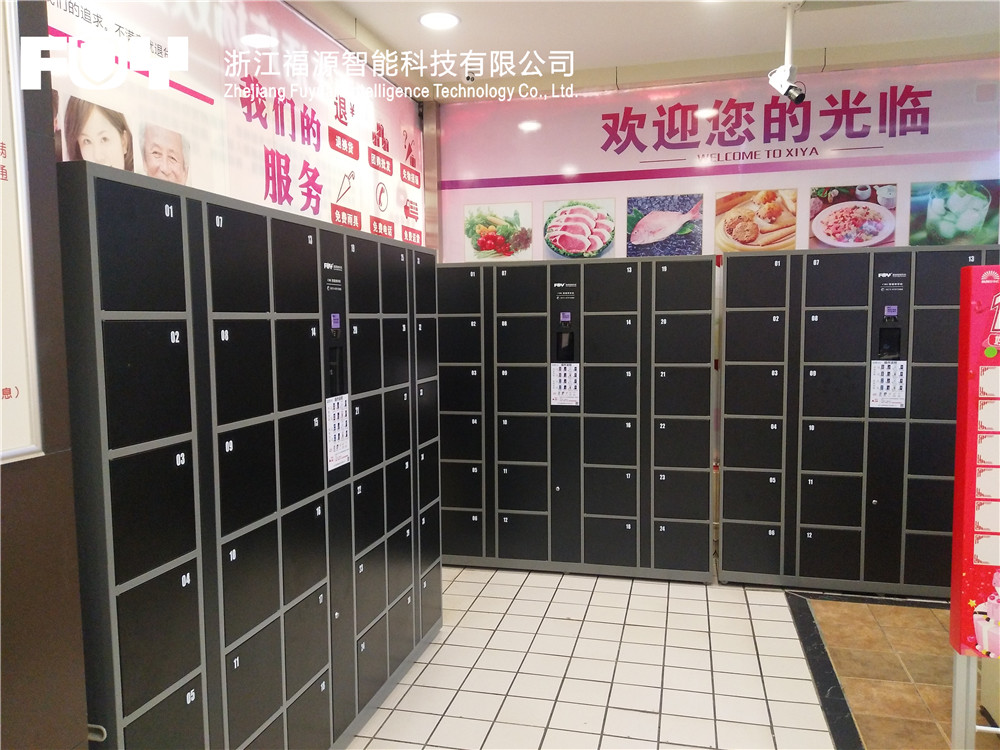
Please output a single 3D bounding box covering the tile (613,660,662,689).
[{"bbox_3d":[0.585,1.265,3.167,0.196,0.010,0.196,1,5,14],"label":"tile"}]

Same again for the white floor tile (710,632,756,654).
[{"bbox_3d":[1.084,1.252,3.493,0.196,0.010,0.196,1,5,14],"label":"white floor tile"}]

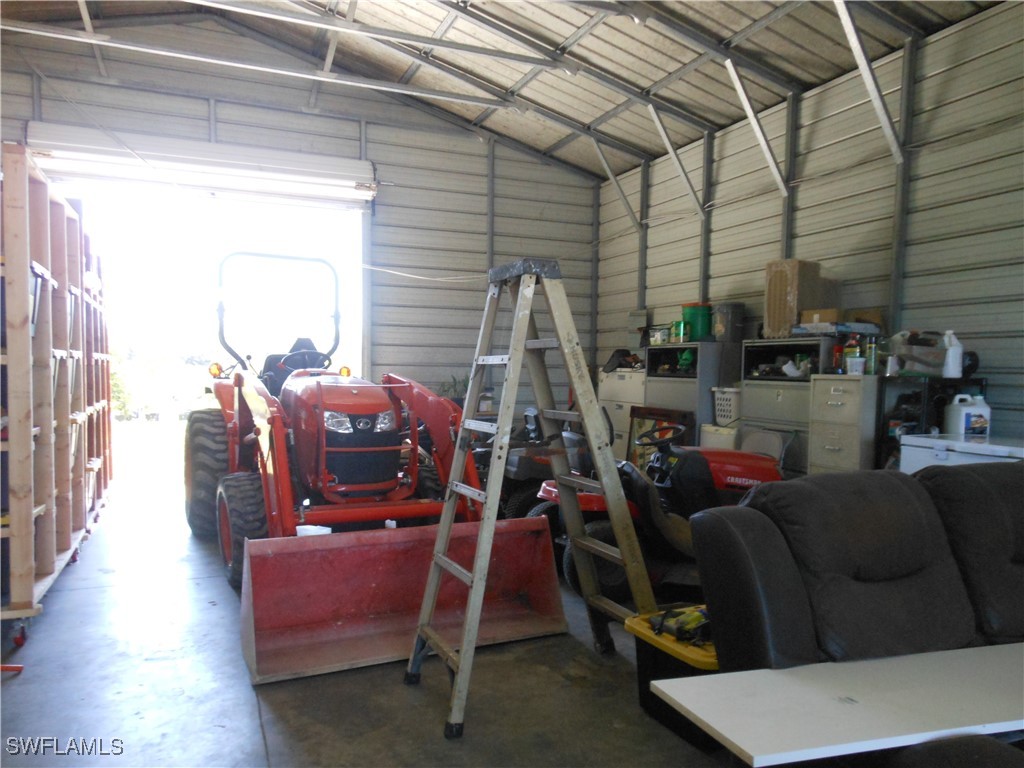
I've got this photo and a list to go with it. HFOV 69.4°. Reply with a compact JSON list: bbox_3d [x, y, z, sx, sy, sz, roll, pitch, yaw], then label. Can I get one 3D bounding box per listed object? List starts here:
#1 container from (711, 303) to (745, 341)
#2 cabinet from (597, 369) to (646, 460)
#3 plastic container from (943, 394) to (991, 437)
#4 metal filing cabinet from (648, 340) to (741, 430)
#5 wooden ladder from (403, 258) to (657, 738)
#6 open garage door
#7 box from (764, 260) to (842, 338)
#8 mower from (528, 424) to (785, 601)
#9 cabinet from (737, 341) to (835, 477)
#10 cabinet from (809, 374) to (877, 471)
[{"bbox_3d":[2.145,-0.600,7.327,0.315,0.385,0.315,0,1,-23],"label":"container"},{"bbox_3d":[1.442,0.512,8.539,0.470,1.355,1.030,0,1,-23],"label":"cabinet"},{"bbox_3d":[3.123,0.216,5.070,0.255,0.280,0.165,0,1,-7],"label":"plastic container"},{"bbox_3d":[1.834,0.401,7.635,0.470,1.622,0.905,0,1,-23],"label":"metal filing cabinet"},{"bbox_3d":[0.097,0.404,3.126,1.050,1.780,0.520,0,1,-23],"label":"wooden ladder"},{"bbox_3d":[-3.182,-2.335,7.949,3.440,0.500,0.460,0,1,-23],"label":"open garage door"},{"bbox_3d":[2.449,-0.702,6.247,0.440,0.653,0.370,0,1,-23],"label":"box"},{"bbox_3d":[0.904,0.753,4.912,1.700,1.020,1.020,0,1,-23],"label":"mower"},{"bbox_3d":[2.432,0.439,6.252,0.470,1.615,0.890,0,1,-23],"label":"cabinet"},{"bbox_3d":[2.676,0.602,5.563,0.670,1.322,0.455,0,1,-23],"label":"cabinet"}]

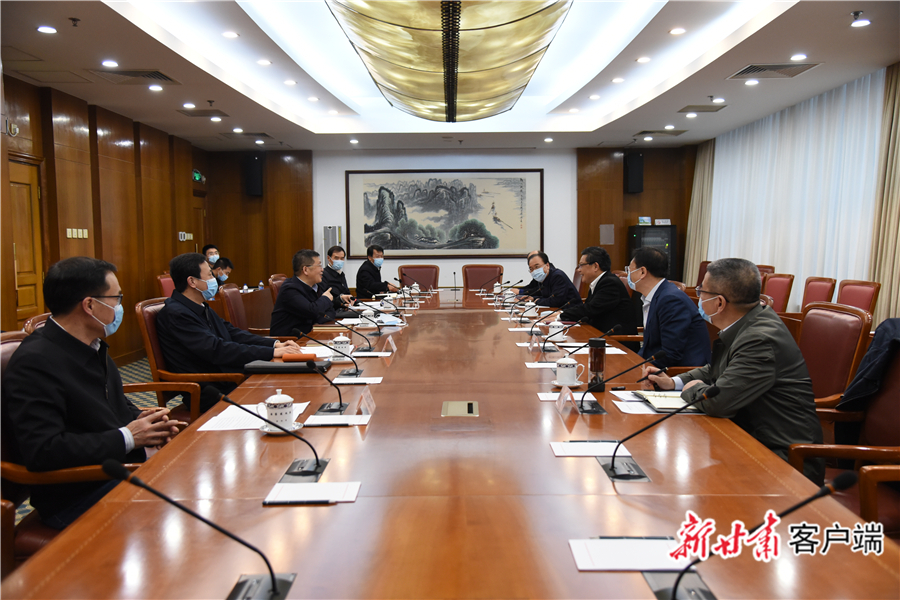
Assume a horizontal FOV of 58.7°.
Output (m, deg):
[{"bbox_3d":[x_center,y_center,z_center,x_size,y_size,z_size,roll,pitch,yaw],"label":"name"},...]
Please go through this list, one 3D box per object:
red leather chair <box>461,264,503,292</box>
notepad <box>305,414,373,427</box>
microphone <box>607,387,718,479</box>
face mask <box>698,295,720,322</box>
[{"bbox_3d":[0.457,0.036,11.467,0.610,1.055,0.680,-1,4,0],"label":"red leather chair"},{"bbox_3d":[-0.376,0.401,2.699,0.213,0.012,0.151,0,4,0],"label":"notepad"},{"bbox_3d":[0.555,0.334,2.071,0.285,0.218,0.080,0,4,0],"label":"microphone"},{"bbox_3d":[0.949,0.030,2.878,0.085,0.110,0.145,3,5,44],"label":"face mask"}]

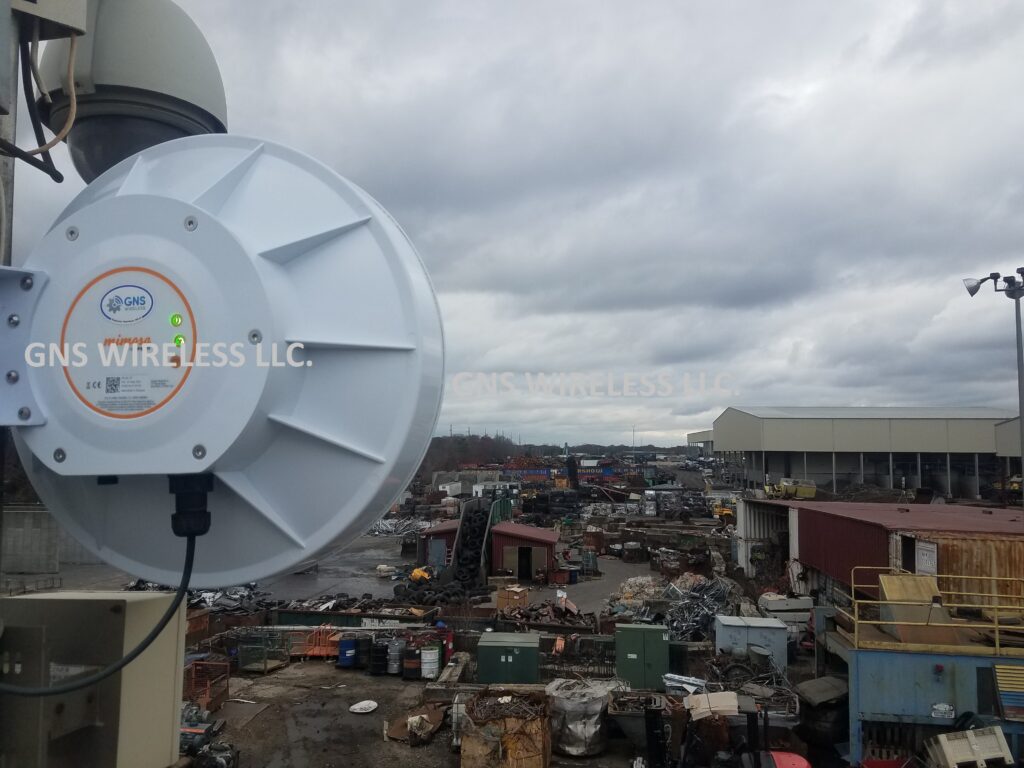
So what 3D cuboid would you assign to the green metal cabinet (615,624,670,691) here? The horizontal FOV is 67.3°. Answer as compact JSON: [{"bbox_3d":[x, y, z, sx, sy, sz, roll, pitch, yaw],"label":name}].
[{"bbox_3d":[4.081,8.589,24.112,1.610,1.900,0.580,0,-6,6],"label":"green metal cabinet"}]

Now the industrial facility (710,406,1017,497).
[{"bbox_3d":[69.471,12.847,153.379,49.000,16.800,47.000,0,-5,5],"label":"industrial facility"}]

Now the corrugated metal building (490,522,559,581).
[{"bbox_3d":[0.949,10.295,47.776,3.750,3.200,4.400,0,-5,7],"label":"corrugated metal building"}]

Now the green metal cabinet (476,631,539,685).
[{"bbox_3d":[-0.023,9.156,25.754,1.920,1.420,1.500,0,-5,6],"label":"green metal cabinet"}]

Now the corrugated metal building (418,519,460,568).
[{"bbox_3d":[-4.280,10.529,49.863,2.800,3.050,4.200,0,-5,7],"label":"corrugated metal building"}]

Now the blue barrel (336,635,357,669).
[{"bbox_3d":[-5.740,9.481,27.179,0.590,0.930,0.590,0,-5,0],"label":"blue barrel"}]

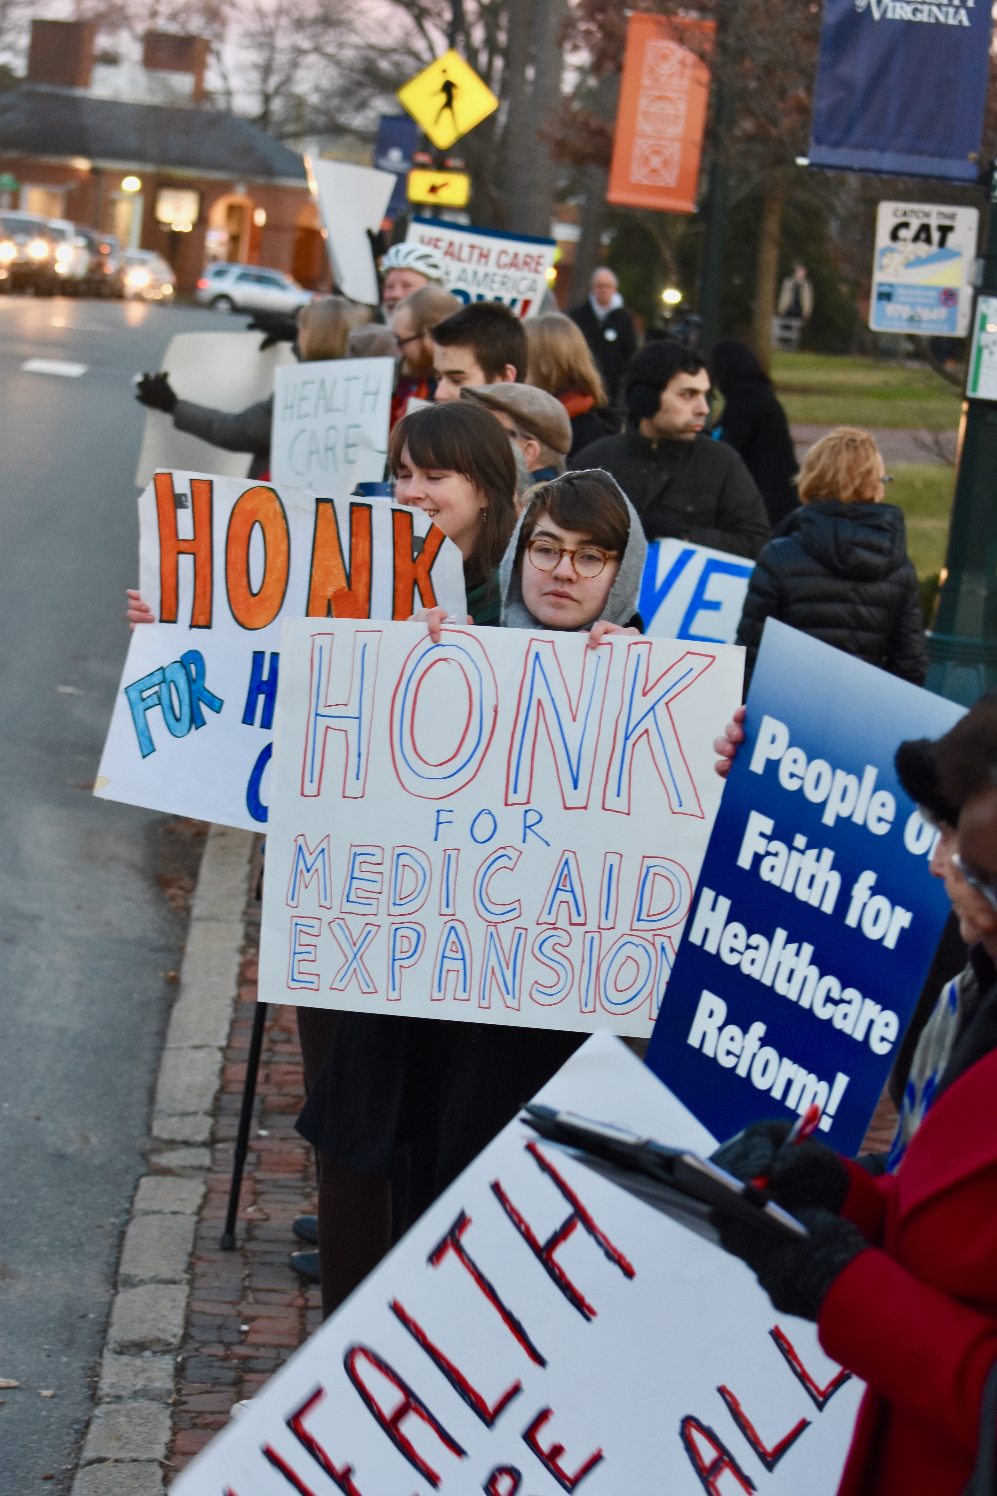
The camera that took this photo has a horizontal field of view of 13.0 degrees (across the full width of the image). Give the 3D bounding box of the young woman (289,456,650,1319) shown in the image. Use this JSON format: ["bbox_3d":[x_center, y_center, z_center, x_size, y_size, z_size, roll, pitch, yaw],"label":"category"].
[{"bbox_3d":[0.018,0.402,6.554,0.540,1.660,0.440,7,7,17],"label":"young woman"}]

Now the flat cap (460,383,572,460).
[{"bbox_3d":[0.038,-0.714,9.500,0.270,0.120,0.200,21,0,-22],"label":"flat cap"}]

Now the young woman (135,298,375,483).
[{"bbox_3d":[-0.837,-0.686,14.600,0.680,1.650,0.580,9,8,30],"label":"young woman"}]

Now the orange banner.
[{"bbox_3d":[1.099,-4.258,29.300,0.600,1.250,0.040,4,7,-2],"label":"orange banner"}]

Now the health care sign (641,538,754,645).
[{"bbox_3d":[0.293,-0.202,9.750,0.660,0.540,0.020,14,7,8],"label":"health care sign"}]

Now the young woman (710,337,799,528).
[{"bbox_3d":[0.982,-0.873,18.094,0.380,1.660,0.460,9,8,31],"label":"young woman"}]

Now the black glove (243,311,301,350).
[{"bbox_3d":[-0.764,-1.406,14.700,0.190,0.125,0.100,6,7,12],"label":"black glove"}]

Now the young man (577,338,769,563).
[{"bbox_3d":[0.331,-0.065,10.201,0.520,1.780,0.400,6,7,14],"label":"young man"}]

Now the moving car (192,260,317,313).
[{"bbox_3d":[-8.012,-15.403,148.000,4.430,1.730,1.820,7,7,-11],"label":"moving car"}]

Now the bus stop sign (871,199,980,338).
[{"bbox_3d":[1.249,-1.404,12.800,0.300,0.380,0.020,5,6,-1],"label":"bus stop sign"}]

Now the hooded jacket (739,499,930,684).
[{"bbox_3d":[0.688,-0.214,9.537,0.460,0.660,0.340,6,7,8],"label":"hooded jacket"}]

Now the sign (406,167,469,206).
[{"bbox_3d":[-0.621,-5.806,45.200,0.610,0.305,0.020,5,7,0],"label":"sign"}]

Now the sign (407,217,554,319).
[{"bbox_3d":[-0.107,-1.943,18.200,0.610,0.460,0.020,12,7,2],"label":"sign"}]

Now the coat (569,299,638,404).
[{"bbox_3d":[0.683,-2.578,29.300,0.520,0.850,0.320,5,7,3],"label":"coat"}]

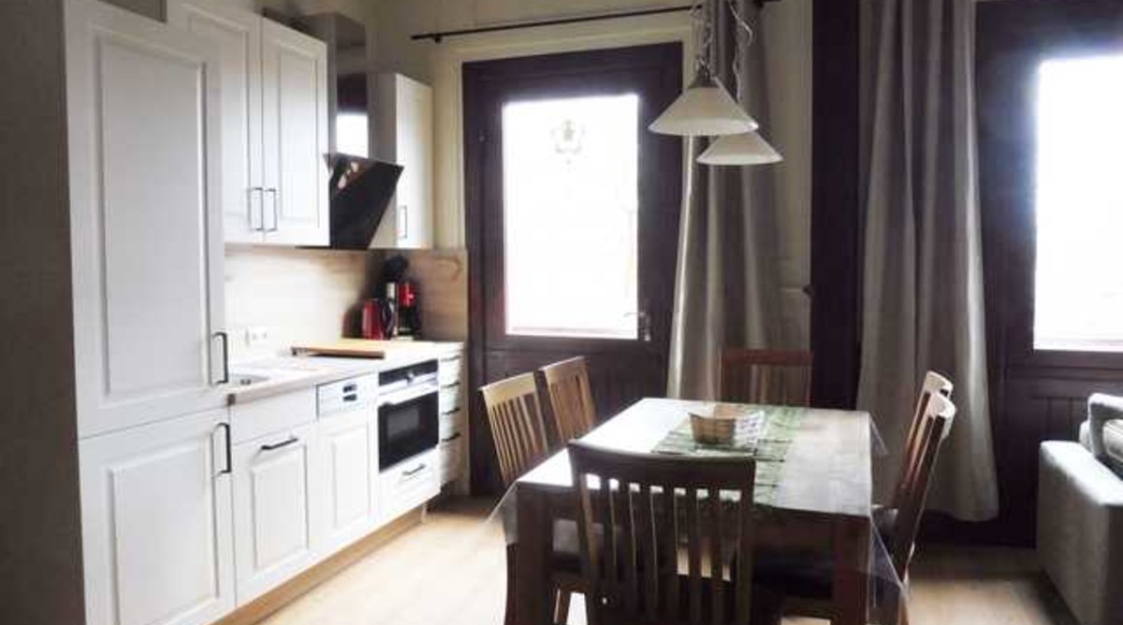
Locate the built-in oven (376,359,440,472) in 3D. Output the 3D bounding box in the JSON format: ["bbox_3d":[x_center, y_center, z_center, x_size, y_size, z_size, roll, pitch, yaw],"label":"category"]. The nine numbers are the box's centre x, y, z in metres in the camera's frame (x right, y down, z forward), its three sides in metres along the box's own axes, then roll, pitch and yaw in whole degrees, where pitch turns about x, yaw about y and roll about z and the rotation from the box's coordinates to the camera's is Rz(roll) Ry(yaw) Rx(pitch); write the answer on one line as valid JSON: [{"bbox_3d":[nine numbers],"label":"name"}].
[{"bbox_3d":[-1.004,0.486,4.141,0.547,0.467,0.594,2,4,20],"label":"built-in oven"}]

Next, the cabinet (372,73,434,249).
[{"bbox_3d":[-0.967,-0.821,4.552,0.340,0.920,0.377,2,4,20],"label":"cabinet"}]

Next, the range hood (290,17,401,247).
[{"bbox_3d":[-1.121,-0.886,4.098,0.410,1.130,0.597,1,3,19],"label":"range hood"}]

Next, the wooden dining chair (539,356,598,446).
[{"bbox_3d":[0.246,0.680,3.178,0.550,0.960,0.440,1,3,19],"label":"wooden dining chair"}]

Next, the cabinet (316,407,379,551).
[{"bbox_3d":[-1.199,0.709,3.663,0.582,0.594,0.465,2,4,20],"label":"cabinet"}]

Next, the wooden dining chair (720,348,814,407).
[{"bbox_3d":[0.845,0.660,3.450,0.430,0.960,0.550,1,3,19],"label":"wooden dining chair"}]

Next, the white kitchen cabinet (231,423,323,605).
[{"bbox_3d":[-1.330,0.747,3.206,0.535,0.580,0.500,1,3,19],"label":"white kitchen cabinet"}]

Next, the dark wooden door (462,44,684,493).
[{"bbox_3d":[0.042,-0.155,4.518,1.254,2.507,0.099,2,4,20],"label":"dark wooden door"}]

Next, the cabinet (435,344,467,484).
[{"bbox_3d":[-0.889,0.592,4.626,0.512,0.756,0.380,2,4,20],"label":"cabinet"}]

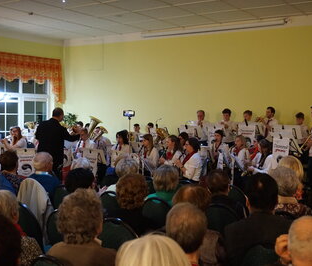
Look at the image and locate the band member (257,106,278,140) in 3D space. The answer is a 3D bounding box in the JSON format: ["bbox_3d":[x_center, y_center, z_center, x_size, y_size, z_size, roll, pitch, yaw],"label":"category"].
[{"bbox_3d":[2.019,0.409,8.502,0.550,1.757,0.500,3,3,41],"label":"band member"}]

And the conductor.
[{"bbox_3d":[-1.484,0.451,7.426,0.600,1.709,0.580,2,3,30],"label":"conductor"}]

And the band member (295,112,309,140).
[{"bbox_3d":[2.877,0.444,9.275,0.400,1.690,0.460,-1,3,-41],"label":"band member"}]

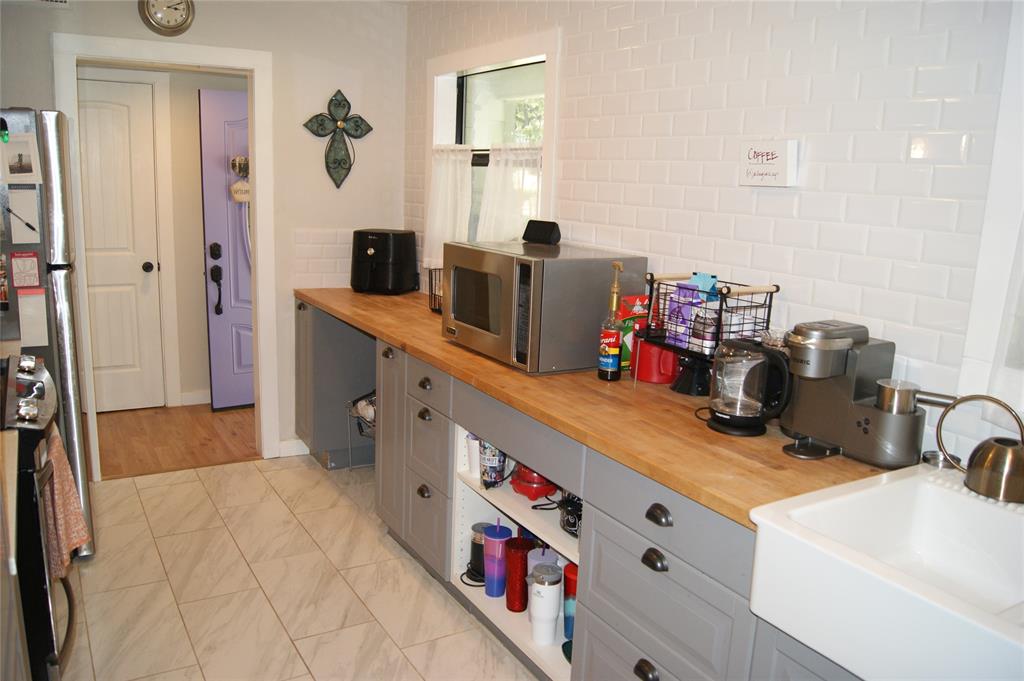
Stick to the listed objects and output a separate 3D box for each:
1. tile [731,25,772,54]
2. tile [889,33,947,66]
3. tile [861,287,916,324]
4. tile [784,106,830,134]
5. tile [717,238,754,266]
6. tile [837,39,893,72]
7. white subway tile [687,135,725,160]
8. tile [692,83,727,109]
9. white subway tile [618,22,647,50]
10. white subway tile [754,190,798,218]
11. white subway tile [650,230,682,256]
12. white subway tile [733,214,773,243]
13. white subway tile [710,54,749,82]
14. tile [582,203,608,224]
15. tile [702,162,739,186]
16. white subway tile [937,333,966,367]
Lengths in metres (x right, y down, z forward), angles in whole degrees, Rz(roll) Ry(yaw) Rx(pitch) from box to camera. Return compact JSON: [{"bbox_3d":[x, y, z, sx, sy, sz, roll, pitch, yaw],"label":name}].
[{"bbox_3d":[0.712,-0.891,2.285,0.009,0.076,0.152,-7,15,-32],"label":"tile"},{"bbox_3d":[0.968,-0.693,1.830,0.010,0.076,0.152,-5,14,-32],"label":"tile"},{"bbox_3d":[0.964,-0.089,1.969,0.010,0.076,0.152,-5,14,-32],"label":"tile"},{"bbox_3d":[0.827,-0.618,2.148,0.009,0.076,0.152,-7,15,-32],"label":"tile"},{"bbox_3d":[0.681,-0.270,2.371,0.010,0.076,0.152,-5,14,-32],"label":"tile"},{"bbox_3d":[0.891,-0.724,1.953,0.010,0.076,0.152,-5,14,-32],"label":"tile"},{"bbox_3d":[0.615,-0.610,2.453,0.009,0.076,0.150,-5,14,-32],"label":"white subway tile"},{"bbox_3d":[0.621,-0.771,2.424,0.010,0.076,0.152,-5,14,-32],"label":"tile"},{"bbox_3d":[0.427,-1.075,2.709,0.009,0.076,0.152,-7,15,-32],"label":"white subway tile"},{"bbox_3d":[0.771,-0.397,2.235,0.010,0.076,0.152,-5,14,-32],"label":"white subway tile"},{"bbox_3d":[0.522,-0.332,2.625,0.009,0.075,0.150,-5,14,-31],"label":"white subway tile"},{"bbox_3d":[0.724,-0.334,2.291,0.009,0.075,0.150,-5,14,-31],"label":"white subway tile"},{"bbox_3d":[0.664,-0.829,2.349,0.010,0.079,0.153,-5,14,-32],"label":"white subway tile"},{"bbox_3d":[0.327,-0.486,2.935,0.009,0.076,0.150,-5,14,-32],"label":"tile"},{"bbox_3d":[0.649,-0.516,2.387,0.009,0.075,0.150,-5,14,-31],"label":"tile"},{"bbox_3d":[1.040,0.024,1.815,0.010,0.076,0.065,-5,14,-32],"label":"white subway tile"}]

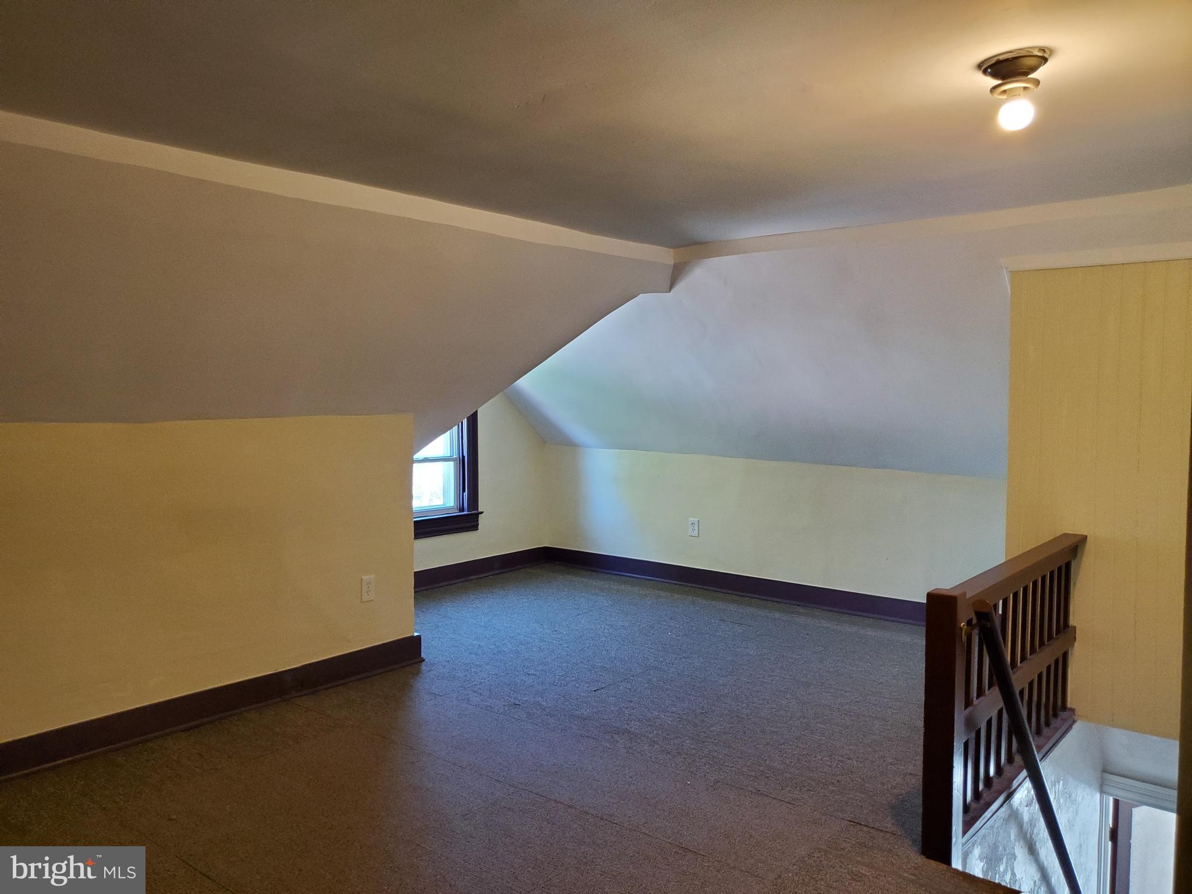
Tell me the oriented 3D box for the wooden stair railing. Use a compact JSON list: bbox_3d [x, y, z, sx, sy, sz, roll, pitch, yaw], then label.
[{"bbox_3d":[1.412,0.756,3.018,0.092,0.766,1.399,3,5,41],"label":"wooden stair railing"}]

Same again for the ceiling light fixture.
[{"bbox_3d":[0.871,-0.735,1.868,0.138,0.142,0.138,3,5,41],"label":"ceiling light fixture"}]

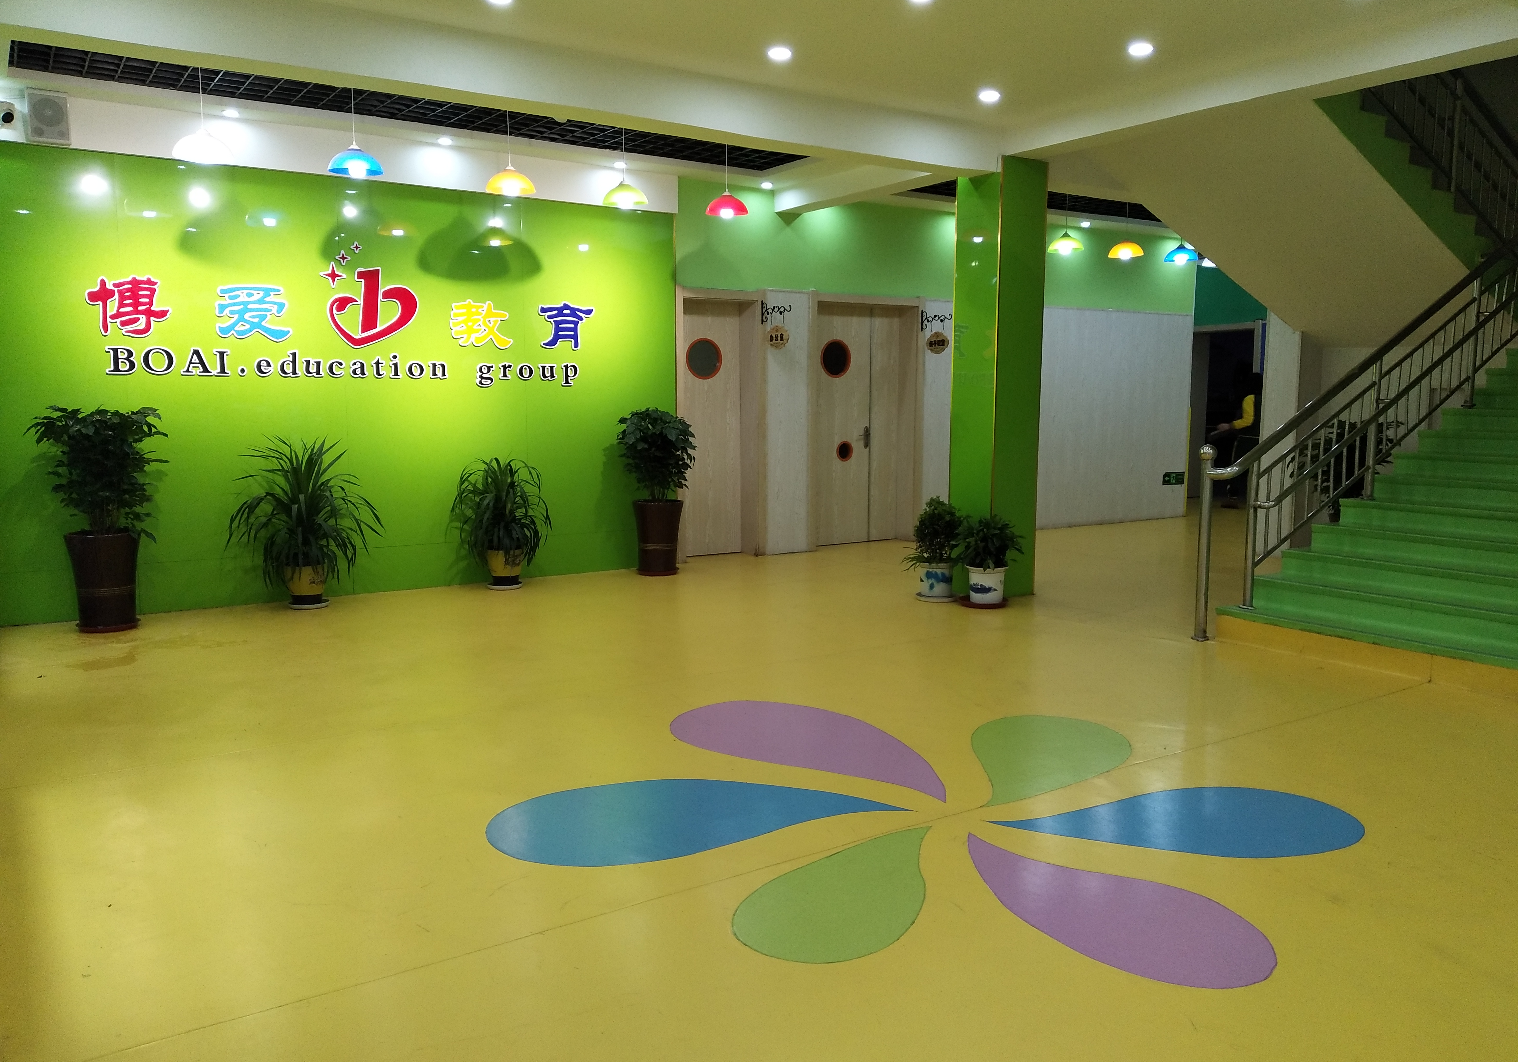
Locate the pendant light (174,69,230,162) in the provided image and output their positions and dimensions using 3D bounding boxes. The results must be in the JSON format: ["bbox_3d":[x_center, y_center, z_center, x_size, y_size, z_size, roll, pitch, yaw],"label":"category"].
[{"bbox_3d":[-3.004,-2.239,6.130,0.308,0.524,0.308,-4,8,-34],"label":"pendant light"}]

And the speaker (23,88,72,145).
[{"bbox_3d":[-4.016,-2.335,6.450,0.200,0.283,0.160,-5,9,-34],"label":"speaker"}]

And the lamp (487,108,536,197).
[{"bbox_3d":[-1.553,-2.364,7.110,0.308,0.543,0.308,-4,8,-34],"label":"lamp"}]

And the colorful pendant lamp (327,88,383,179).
[{"bbox_3d":[-2.255,-2.216,6.363,0.293,0.475,0.293,-5,9,-34],"label":"colorful pendant lamp"}]

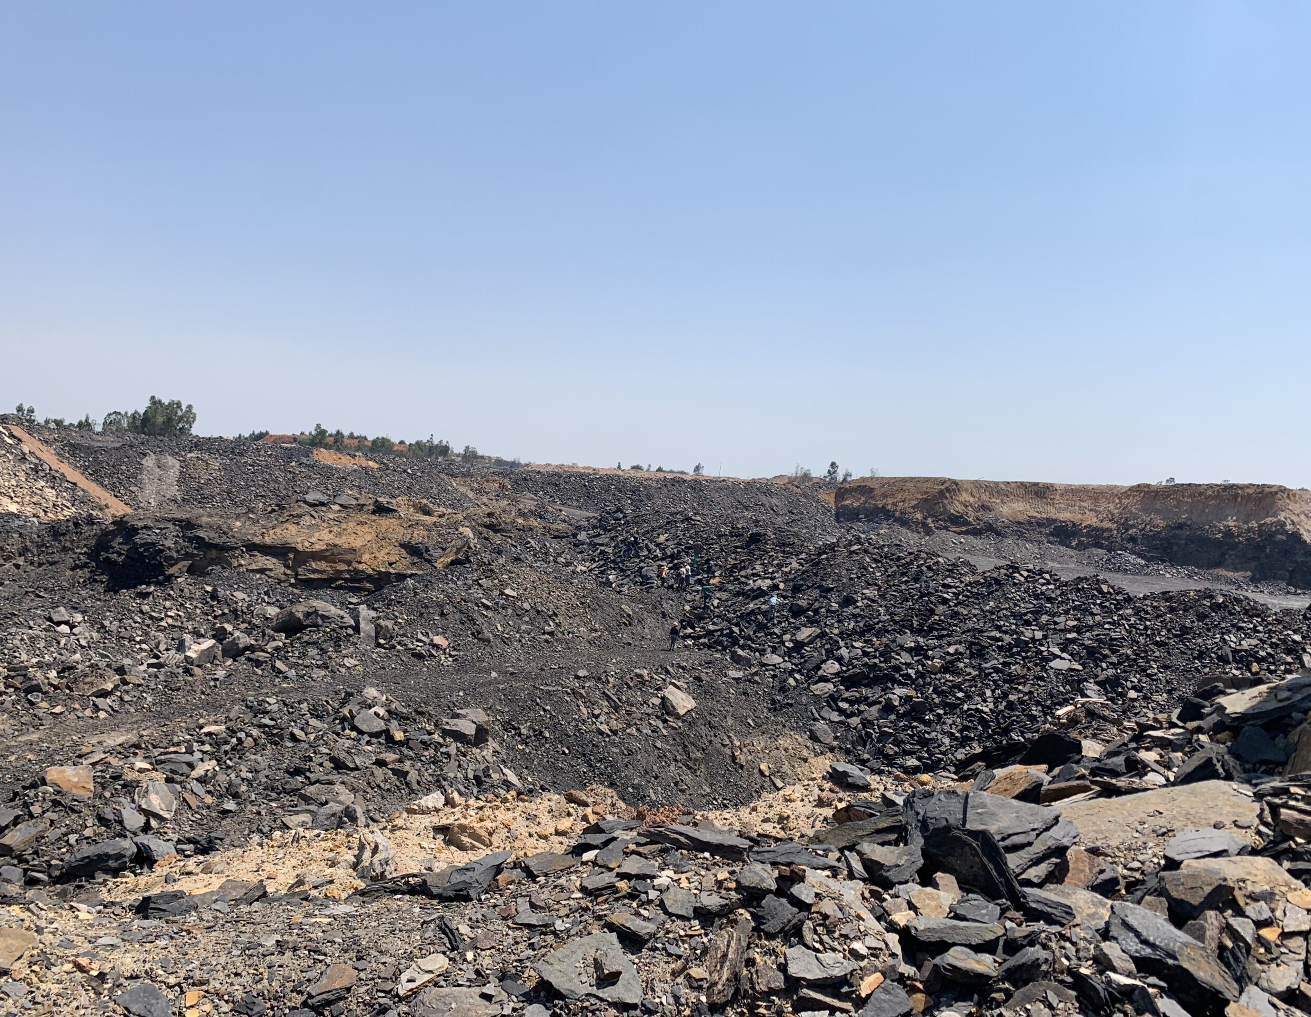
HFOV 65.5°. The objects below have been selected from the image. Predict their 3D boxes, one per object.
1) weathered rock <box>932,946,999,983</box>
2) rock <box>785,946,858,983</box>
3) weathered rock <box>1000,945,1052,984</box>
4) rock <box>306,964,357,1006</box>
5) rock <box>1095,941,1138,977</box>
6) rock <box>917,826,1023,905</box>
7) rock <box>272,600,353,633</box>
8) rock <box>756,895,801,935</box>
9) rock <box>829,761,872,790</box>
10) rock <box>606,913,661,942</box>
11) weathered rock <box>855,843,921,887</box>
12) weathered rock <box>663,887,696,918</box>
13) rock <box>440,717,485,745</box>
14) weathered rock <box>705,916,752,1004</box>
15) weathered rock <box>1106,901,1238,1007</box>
[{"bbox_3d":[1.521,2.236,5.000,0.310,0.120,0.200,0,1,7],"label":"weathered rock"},{"bbox_3d":[0.633,1.746,3.900,0.275,0.085,0.180,0,2,9],"label":"rock"},{"bbox_3d":[1.364,1.677,3.750,0.182,0.074,0.115,1,2,25],"label":"weathered rock"},{"bbox_3d":[-1.238,1.823,3.900,0.126,0.081,0.159,2,2,30],"label":"rock"},{"bbox_3d":[1.989,1.945,4.400,0.159,0.114,0.135,1,2,27],"label":"rock"},{"bbox_3d":[1.850,2.103,6.000,0.560,0.370,0.270,1,2,32],"label":"rock"},{"bbox_3d":[-17.497,5.517,52.000,4.000,1.600,2.500,-1,2,-19],"label":"rock"},{"bbox_3d":[0.510,1.694,4.250,0.159,0.118,0.125,0,2,-15],"label":"rock"},{"bbox_3d":[1.914,2.621,10.000,0.420,0.200,0.280,0,2,11],"label":"rock"},{"bbox_3d":[-0.097,1.808,4.400,0.217,0.062,0.127,0,2,-20],"label":"rock"},{"bbox_3d":[1.187,1.817,5.200,0.350,0.180,0.250,0,2,13],"label":"weathered rock"},{"bbox_3d":[0.105,1.739,4.500,0.150,0.090,0.140,0,2,1],"label":"weathered rock"},{"bbox_3d":[-5.862,6.764,31.000,1.155,0.689,0.924,0,2,15],"label":"rock"},{"bbox_3d":[0.293,1.785,4.050,0.166,0.186,0.393,1,2,8],"label":"weathered rock"},{"bbox_3d":[2.258,1.933,4.450,0.542,0.139,0.232,22,14,35],"label":"weathered rock"}]

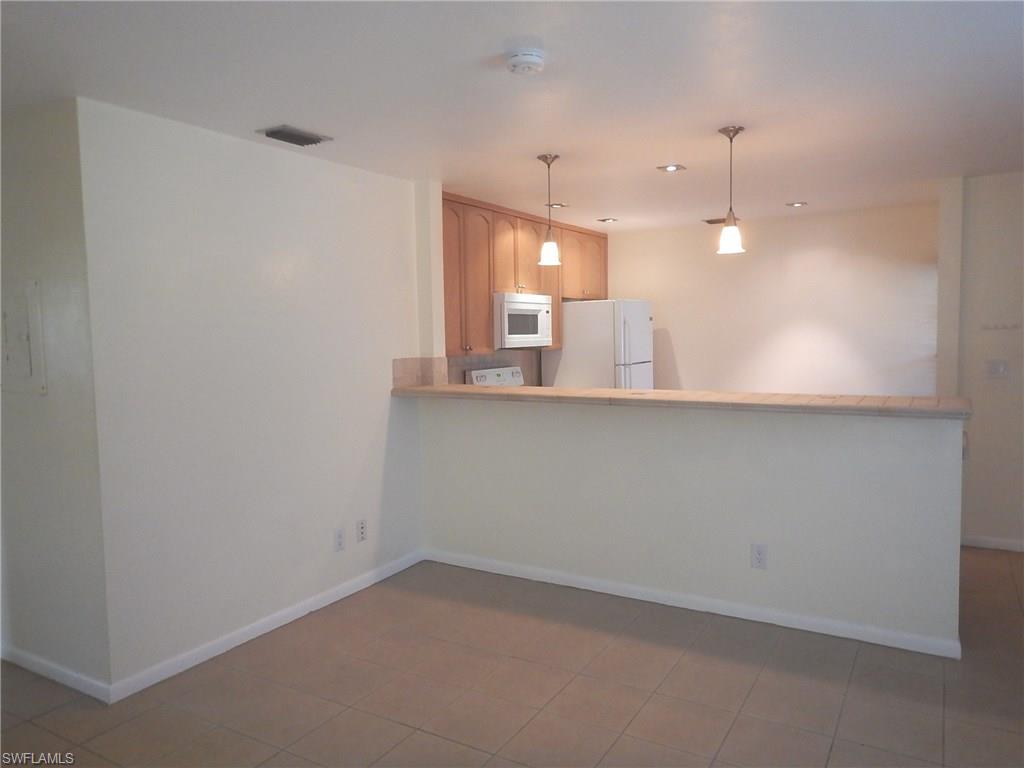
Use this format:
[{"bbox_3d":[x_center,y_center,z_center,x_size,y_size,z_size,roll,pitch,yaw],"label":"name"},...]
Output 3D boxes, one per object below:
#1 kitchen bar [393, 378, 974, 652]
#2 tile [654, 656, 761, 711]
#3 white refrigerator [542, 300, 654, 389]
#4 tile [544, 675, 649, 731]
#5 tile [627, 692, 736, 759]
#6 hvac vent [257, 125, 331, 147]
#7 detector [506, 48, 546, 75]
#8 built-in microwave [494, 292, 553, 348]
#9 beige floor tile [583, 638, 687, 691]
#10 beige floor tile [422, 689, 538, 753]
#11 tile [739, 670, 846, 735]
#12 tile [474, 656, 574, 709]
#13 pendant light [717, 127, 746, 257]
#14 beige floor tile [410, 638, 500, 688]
[{"bbox_3d":[0.704,0.619,3.845,2.953,1.122,0.598,1,4,31],"label":"kitchen bar"},{"bbox_3d":[0.815,1.251,2.954,0.335,0.010,0.335,1,5,31],"label":"tile"},{"bbox_3d":[0.753,0.150,6.378,0.719,1.730,0.853,1,4,31],"label":"white refrigerator"},{"bbox_3d":[0.340,1.260,2.805,0.333,0.012,0.333,1,4,31],"label":"tile"},{"bbox_3d":[0.635,1.274,2.658,0.335,0.010,0.335,1,5,31],"label":"tile"},{"bbox_3d":[-1.031,-1.174,3.381,0.200,0.020,0.290,1,5,31],"label":"hvac vent"},{"bbox_3d":[0.049,-1.117,2.471,0.130,0.040,0.130,-1,4,2],"label":"detector"},{"bbox_3d":[-0.023,-0.480,5.468,0.370,0.397,0.746,1,4,31],"label":"built-in microwave"},{"bbox_3d":[0.526,1.244,3.129,0.335,0.010,0.335,1,5,31],"label":"beige floor tile"},{"bbox_3d":[-0.120,1.275,2.687,0.333,0.012,0.333,1,4,31],"label":"beige floor tile"},{"bbox_3d":[1.105,1.258,2.786,0.335,0.010,0.335,1,5,31],"label":"tile"},{"bbox_3d":[0.054,1.260,3.000,0.335,0.010,0.335,1,5,31],"label":"tile"},{"bbox_3d":[1.051,-0.920,3.397,0.141,0.566,0.141,1,4,31],"label":"pendant light"},{"bbox_3d":[-0.242,1.253,3.176,0.335,0.010,0.335,1,5,31],"label":"beige floor tile"}]

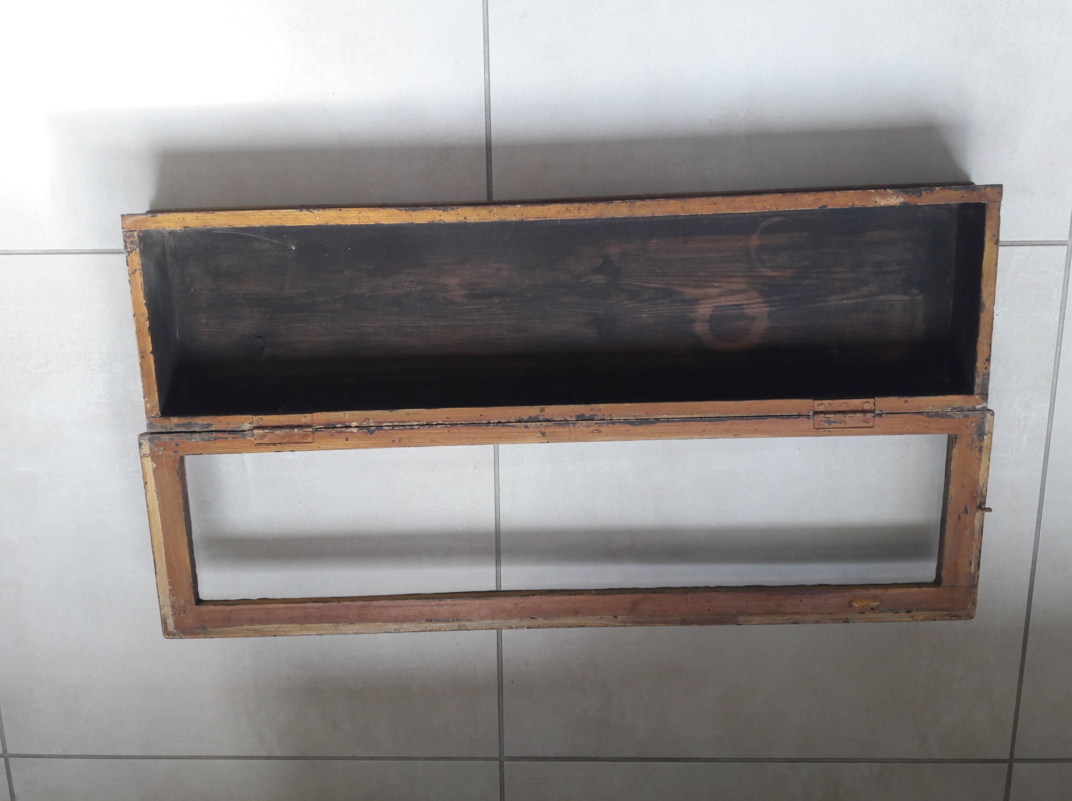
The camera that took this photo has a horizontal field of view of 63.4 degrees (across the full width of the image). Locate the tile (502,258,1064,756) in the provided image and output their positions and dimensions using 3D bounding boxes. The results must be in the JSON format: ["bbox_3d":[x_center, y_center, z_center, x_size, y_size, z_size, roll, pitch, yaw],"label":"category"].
[{"bbox_3d":[0.257,0.131,0.974,0.597,0.010,0.597,0,102,1],"label":"tile"}]

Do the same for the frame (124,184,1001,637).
[{"bbox_3d":[0.024,0.015,0.911,0.863,0.077,0.449,-2,102,2],"label":"frame"}]

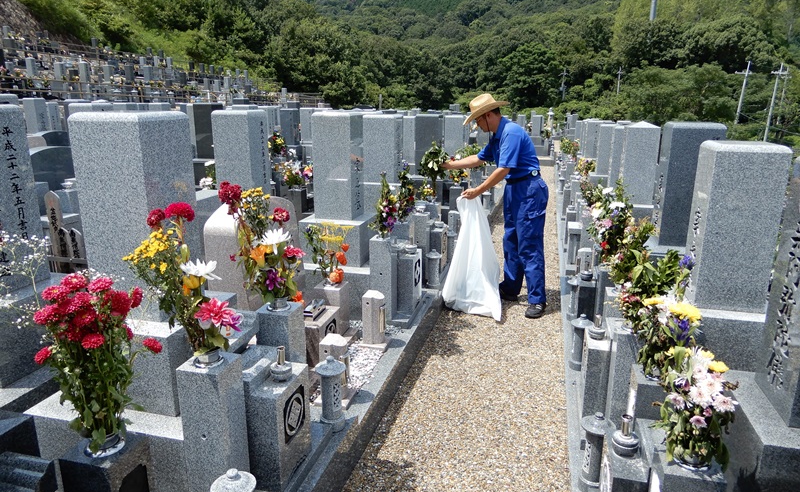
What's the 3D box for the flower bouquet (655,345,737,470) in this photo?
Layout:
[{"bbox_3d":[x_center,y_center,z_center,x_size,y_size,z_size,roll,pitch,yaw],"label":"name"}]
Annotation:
[{"bbox_3d":[0.730,0.401,1.380,0.182,0.312,0.182,4,15,14],"label":"flower bouquet"}]

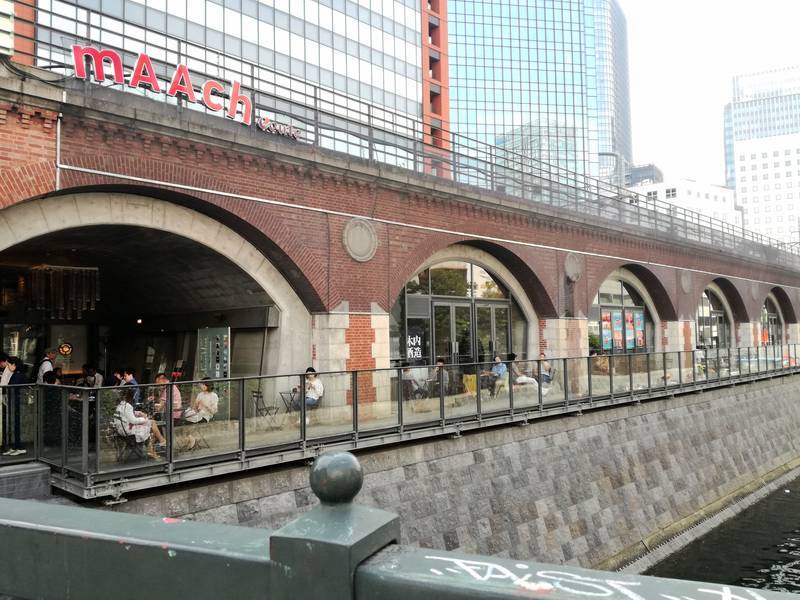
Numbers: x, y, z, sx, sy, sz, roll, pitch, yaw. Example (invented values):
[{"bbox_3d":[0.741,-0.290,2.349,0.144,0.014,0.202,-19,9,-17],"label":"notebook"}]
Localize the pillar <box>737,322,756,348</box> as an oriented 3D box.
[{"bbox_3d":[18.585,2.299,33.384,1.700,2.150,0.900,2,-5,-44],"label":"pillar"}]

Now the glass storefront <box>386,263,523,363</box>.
[{"bbox_3d":[1.781,0.769,18.238,6.400,3.820,0.300,2,-5,-44],"label":"glass storefront"}]

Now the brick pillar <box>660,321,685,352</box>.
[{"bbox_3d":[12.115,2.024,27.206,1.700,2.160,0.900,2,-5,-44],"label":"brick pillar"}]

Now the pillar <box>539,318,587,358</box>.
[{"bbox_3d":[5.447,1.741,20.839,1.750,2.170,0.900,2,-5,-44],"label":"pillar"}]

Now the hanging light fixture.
[{"bbox_3d":[-7.505,-0.138,13.953,1.050,1.150,1.000,2,-5,-44],"label":"hanging light fixture"}]

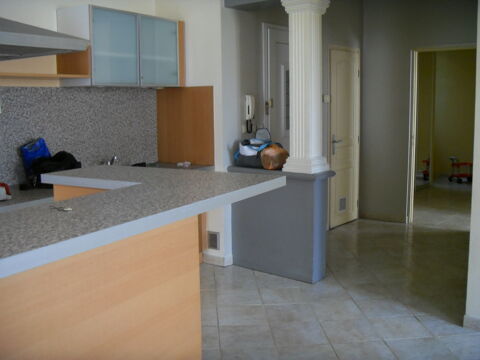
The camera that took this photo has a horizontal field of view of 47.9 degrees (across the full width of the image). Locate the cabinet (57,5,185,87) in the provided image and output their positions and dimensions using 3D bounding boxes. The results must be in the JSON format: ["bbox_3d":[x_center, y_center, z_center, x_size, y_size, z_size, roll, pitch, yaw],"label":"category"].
[{"bbox_3d":[-0.926,-1.040,4.395,0.335,0.573,1.077,4,10,33],"label":"cabinet"}]

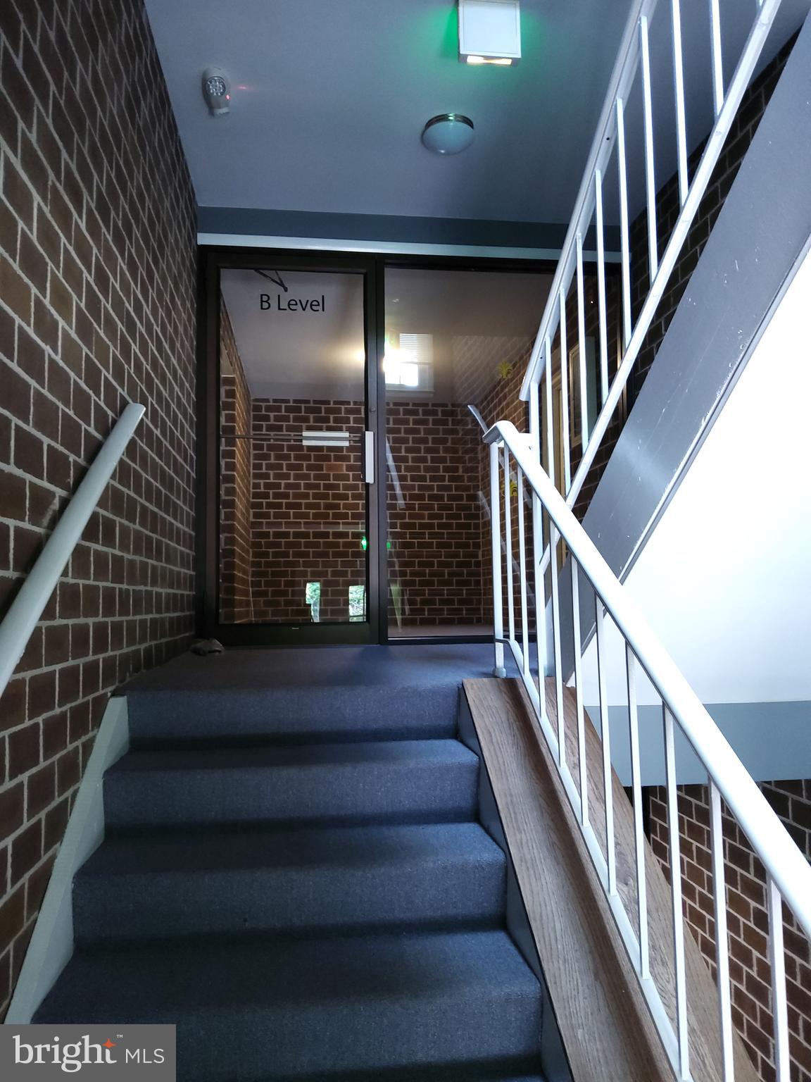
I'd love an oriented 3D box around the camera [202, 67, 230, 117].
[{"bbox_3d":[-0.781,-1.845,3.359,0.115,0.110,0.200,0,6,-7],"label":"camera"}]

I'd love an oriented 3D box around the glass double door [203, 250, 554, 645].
[{"bbox_3d":[0.047,-0.511,4.467,2.258,2.134,0.100,0,-4,-7],"label":"glass double door"}]

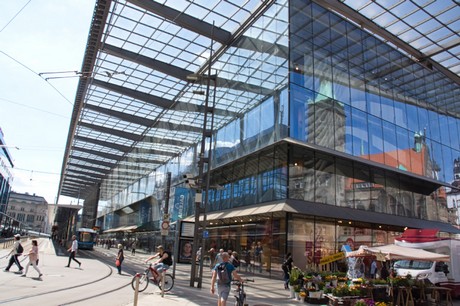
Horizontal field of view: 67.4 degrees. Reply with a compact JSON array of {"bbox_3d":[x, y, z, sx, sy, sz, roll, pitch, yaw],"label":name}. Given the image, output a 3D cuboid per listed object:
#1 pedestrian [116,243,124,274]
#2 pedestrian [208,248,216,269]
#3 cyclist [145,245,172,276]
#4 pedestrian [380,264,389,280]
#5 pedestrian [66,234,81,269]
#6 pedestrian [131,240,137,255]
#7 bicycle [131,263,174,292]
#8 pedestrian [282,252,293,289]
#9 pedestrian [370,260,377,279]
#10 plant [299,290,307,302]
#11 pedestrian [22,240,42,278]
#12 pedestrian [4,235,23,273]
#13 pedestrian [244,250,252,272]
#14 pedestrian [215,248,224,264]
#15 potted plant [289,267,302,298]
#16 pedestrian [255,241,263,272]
[{"bbox_3d":[-6.188,6.025,19.549,0.400,1.660,0.450,0,-16,12],"label":"pedestrian"},{"bbox_3d":[-0.992,6.173,18.998,0.400,1.700,0.500,8,-16,-17],"label":"pedestrian"},{"bbox_3d":[-2.743,4.377,13.434,1.000,1.500,0.560,11,-17,-25],"label":"cyclist"},{"bbox_3d":[7.770,6.314,17.288,0.500,1.570,0.400,3,-16,0],"label":"pedestrian"},{"bbox_3d":[-9.584,6.004,21.055,0.820,1.780,0.480,5,-15,-8],"label":"pedestrian"},{"bbox_3d":[-12.053,12.044,43.230,0.500,1.720,0.400,11,-17,-24],"label":"pedestrian"},{"bbox_3d":[-3.090,5.008,13.798,1.740,1.050,0.580,9,-16,-19],"label":"bicycle"},{"bbox_3d":[2.791,5.683,16.618,0.480,1.680,0.500,11,-18,-27],"label":"pedestrian"},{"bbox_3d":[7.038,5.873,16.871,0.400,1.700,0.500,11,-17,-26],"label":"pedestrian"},{"bbox_3d":[2.609,5.142,12.317,0.260,0.410,0.260,3,-15,0],"label":"plant"},{"bbox_3d":[-9.216,4.947,16.101,0.800,1.640,0.470,6,-15,-10],"label":"pedestrian"},{"bbox_3d":[-10.611,4.924,16.957,0.820,1.760,0.500,6,-15,-11],"label":"pedestrian"},{"bbox_3d":[1.535,8.665,27.512,0.500,1.700,0.400,9,-17,-19],"label":"pedestrian"},{"bbox_3d":[-0.654,6.973,21.768,0.520,1.720,0.380,3,-16,0],"label":"pedestrian"},{"bbox_3d":[2.624,5.153,13.793,0.500,1.200,0.500,3,-16,0],"label":"potted plant"},{"bbox_3d":[1.783,6.508,21.569,0.380,1.800,0.500,11,-17,-28],"label":"pedestrian"}]

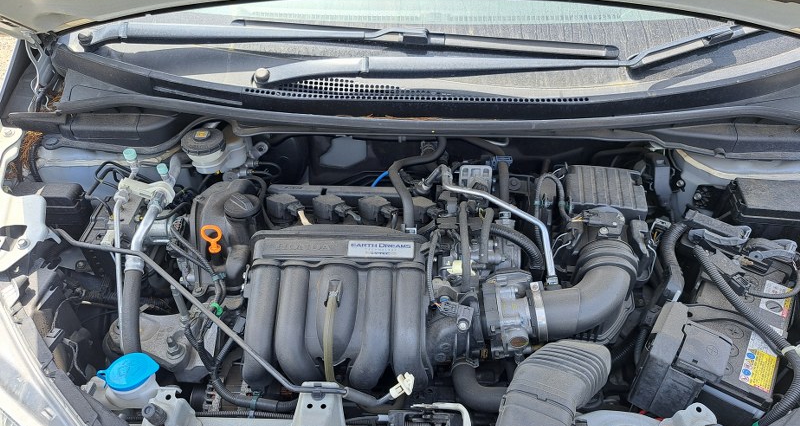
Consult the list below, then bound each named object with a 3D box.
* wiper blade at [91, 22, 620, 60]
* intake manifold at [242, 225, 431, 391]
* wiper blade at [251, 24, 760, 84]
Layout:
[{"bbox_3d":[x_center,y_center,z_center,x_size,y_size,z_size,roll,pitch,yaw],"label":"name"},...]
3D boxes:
[{"bbox_3d":[-0.104,-0.314,1.005,0.985,0.050,0.080,2,65,2],"label":"wiper blade"},{"bbox_3d":[-0.097,0.155,0.892,0.280,0.225,0.215,0,43,0],"label":"intake manifold"},{"bbox_3d":[0.242,-0.281,0.996,1.000,0.055,0.115,-7,65,-8],"label":"wiper blade"}]

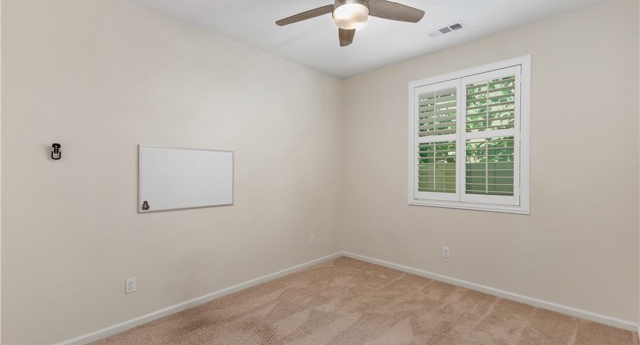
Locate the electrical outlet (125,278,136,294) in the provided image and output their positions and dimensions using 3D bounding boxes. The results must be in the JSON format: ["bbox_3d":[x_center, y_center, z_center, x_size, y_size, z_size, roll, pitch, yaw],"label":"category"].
[{"bbox_3d":[-1.601,0.963,2.413,0.011,0.117,0.074,0,0,44],"label":"electrical outlet"}]

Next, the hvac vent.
[{"bbox_3d":[1.291,-1.458,2.918,0.381,0.025,0.171,0,0,44],"label":"hvac vent"}]

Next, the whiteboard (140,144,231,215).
[{"bbox_3d":[-1.245,0.063,2.772,0.022,0.583,0.900,0,0,44],"label":"whiteboard"}]

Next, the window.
[{"bbox_3d":[1.631,-0.375,3.274,1.283,1.585,0.090,0,0,44],"label":"window"}]

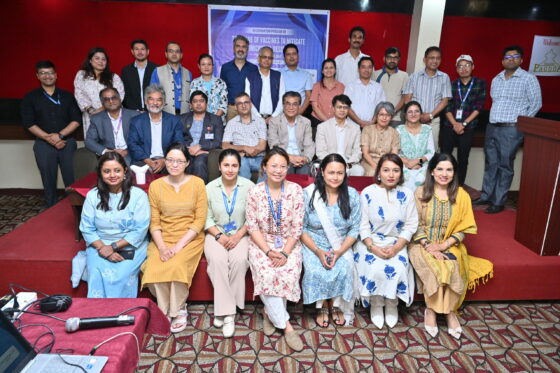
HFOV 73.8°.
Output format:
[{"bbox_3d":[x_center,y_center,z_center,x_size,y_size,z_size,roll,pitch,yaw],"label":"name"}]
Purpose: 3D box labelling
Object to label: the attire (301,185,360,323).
[{"bbox_3d":[0.377,0.430,2.712,0.464,0.929,0.606,2,14,3],"label":"attire"}]

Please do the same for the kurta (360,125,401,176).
[{"bbox_3d":[0.900,-0.226,3.394,0.430,0.680,0.480,3,16,10],"label":"kurta"}]

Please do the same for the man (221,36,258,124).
[{"bbox_3d":[-0.438,-0.764,4.179,0.480,1.745,0.310,0,17,-3],"label":"man"}]

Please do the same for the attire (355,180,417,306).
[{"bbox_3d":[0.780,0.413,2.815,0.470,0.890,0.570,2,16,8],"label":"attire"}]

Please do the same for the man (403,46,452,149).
[{"bbox_3d":[1.612,-0.637,4.158,0.545,1.727,0.323,5,15,13],"label":"man"}]

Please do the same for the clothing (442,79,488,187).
[{"bbox_3d":[1.930,-0.487,4.048,0.460,1.370,0.290,5,16,17],"label":"clothing"}]

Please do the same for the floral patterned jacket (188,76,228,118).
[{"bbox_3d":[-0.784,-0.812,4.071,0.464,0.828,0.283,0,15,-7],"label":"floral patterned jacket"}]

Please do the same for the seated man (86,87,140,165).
[{"bbox_3d":[-1.575,-0.314,3.567,0.545,1.222,0.788,-3,15,-16],"label":"seated man"}]

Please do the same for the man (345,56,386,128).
[{"bbox_3d":[0.896,-0.601,4.074,0.460,1.544,0.300,3,17,6],"label":"man"}]

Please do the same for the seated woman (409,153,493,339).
[{"bbox_3d":[1.177,0.356,2.720,0.545,1.151,0.747,5,15,12],"label":"seated woman"}]

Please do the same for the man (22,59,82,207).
[{"bbox_3d":[-2.333,-0.397,3.935,0.550,1.770,0.330,-5,18,-19],"label":"man"}]

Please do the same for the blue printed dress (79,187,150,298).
[{"bbox_3d":[-1.154,0.398,2.684,0.500,0.770,0.580,-2,17,-11],"label":"blue printed dress"}]

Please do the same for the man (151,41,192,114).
[{"bbox_3d":[-1.119,-0.679,4.031,0.470,1.641,0.300,-1,17,-8],"label":"man"}]

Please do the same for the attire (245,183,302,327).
[{"bbox_3d":[-0.032,0.431,2.656,0.420,0.927,0.600,1,17,0],"label":"attire"}]

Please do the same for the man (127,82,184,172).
[{"bbox_3d":[-1.157,-0.304,3.516,0.555,1.262,0.808,-2,15,-13],"label":"man"}]

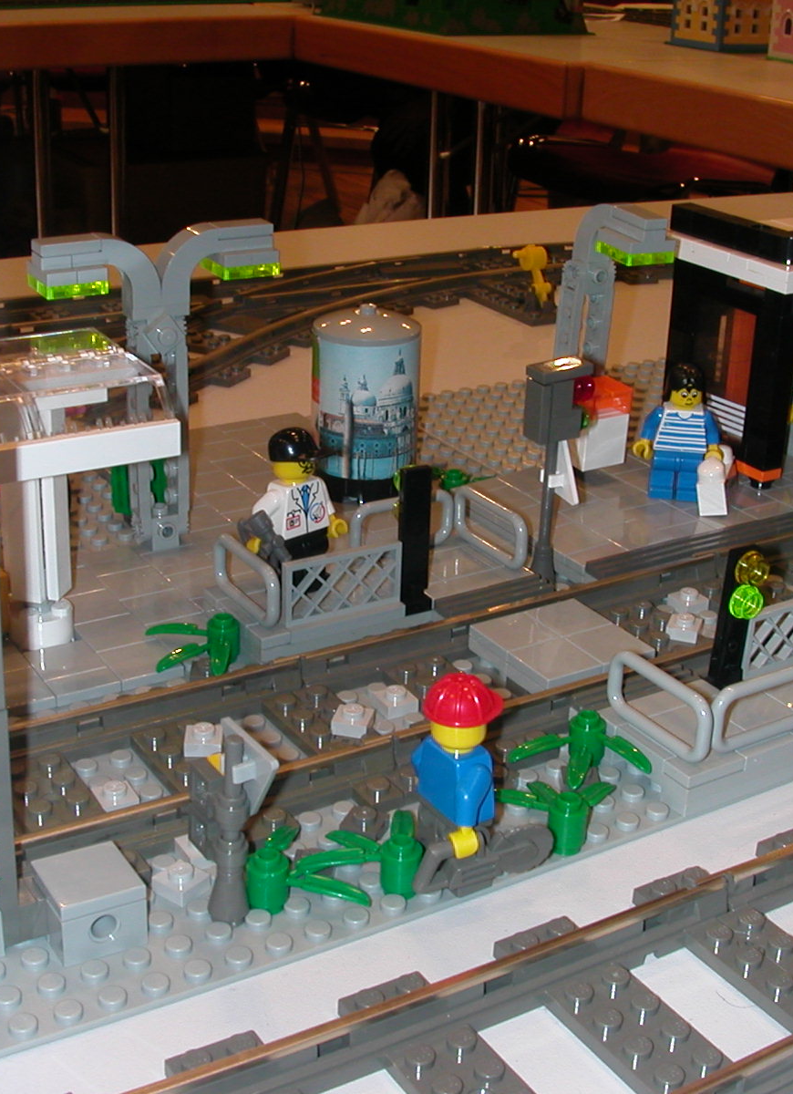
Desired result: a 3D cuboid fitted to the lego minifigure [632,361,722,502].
[{"bbox_3d":[0.087,-0.035,0.473,0.024,0.042,0.012,5,24,7],"label":"lego minifigure"}]

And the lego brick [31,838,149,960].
[{"bbox_3d":[-0.055,0.064,0.281,0.016,0.013,0.016,-12,27,-30],"label":"lego brick"}]

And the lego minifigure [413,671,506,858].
[{"bbox_3d":[0.013,0.044,0.294,0.014,0.043,0.024,-12,27,-30],"label":"lego minifigure"}]

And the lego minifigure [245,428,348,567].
[{"bbox_3d":[-0.023,-0.008,0.384,0.014,0.042,0.024,22,30,37],"label":"lego minifigure"}]

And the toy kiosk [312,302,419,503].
[{"bbox_3d":[-0.009,-0.045,0.469,0.032,0.057,0.032,2,23,-1],"label":"toy kiosk"}]

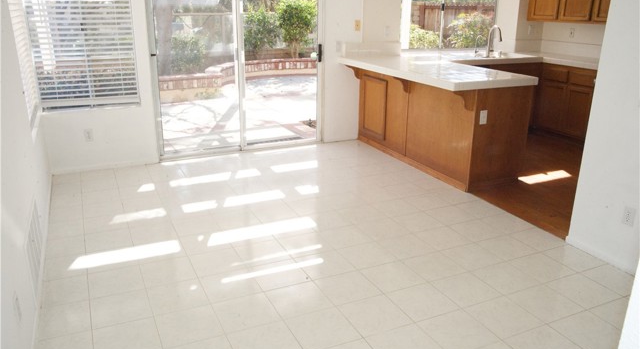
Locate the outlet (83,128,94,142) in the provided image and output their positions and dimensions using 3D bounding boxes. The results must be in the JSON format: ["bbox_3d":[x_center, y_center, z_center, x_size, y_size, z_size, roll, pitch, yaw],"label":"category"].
[{"bbox_3d":[-2.165,-0.369,4.822,0.072,0.116,0.012,-8,20,-24],"label":"outlet"}]

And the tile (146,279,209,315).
[{"bbox_3d":[-0.793,0.682,2.881,0.300,0.010,0.300,-8,20,-23],"label":"tile"}]

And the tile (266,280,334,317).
[{"bbox_3d":[-0.115,0.695,2.859,0.300,0.010,0.300,-8,20,-24],"label":"tile"}]

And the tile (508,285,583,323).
[{"bbox_3d":[1.248,0.718,2.854,0.302,0.010,0.302,-8,20,-23],"label":"tile"}]

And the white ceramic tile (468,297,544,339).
[{"bbox_3d":[0.971,0.758,2.734,0.302,0.010,0.302,-8,20,-23],"label":"white ceramic tile"}]

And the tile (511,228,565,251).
[{"bbox_3d":[1.551,0.464,3.621,0.302,0.010,0.302,-8,20,-23],"label":"tile"}]

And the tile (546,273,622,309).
[{"bbox_3d":[1.526,0.678,2.974,0.302,0.010,0.302,-8,20,-23],"label":"tile"}]

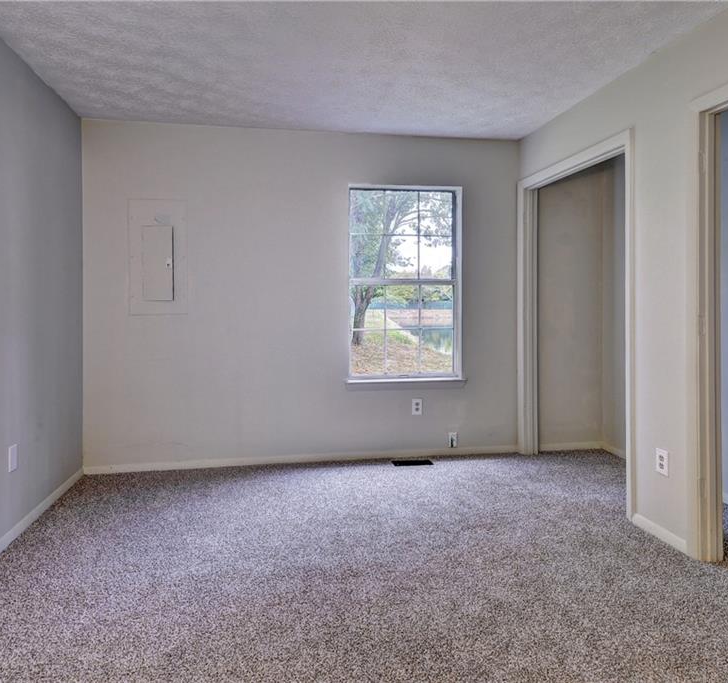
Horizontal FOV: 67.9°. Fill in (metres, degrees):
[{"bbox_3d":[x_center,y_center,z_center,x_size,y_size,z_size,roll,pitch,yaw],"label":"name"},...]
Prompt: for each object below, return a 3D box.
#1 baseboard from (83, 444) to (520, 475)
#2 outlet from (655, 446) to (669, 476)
[{"bbox_3d":[-0.350,0.860,3.937,3.158,0.071,0.018,-1,3,-10],"label":"baseboard"},{"bbox_3d":[1.458,0.591,2.651,0.012,0.120,0.079,-1,3,-10],"label":"outlet"}]

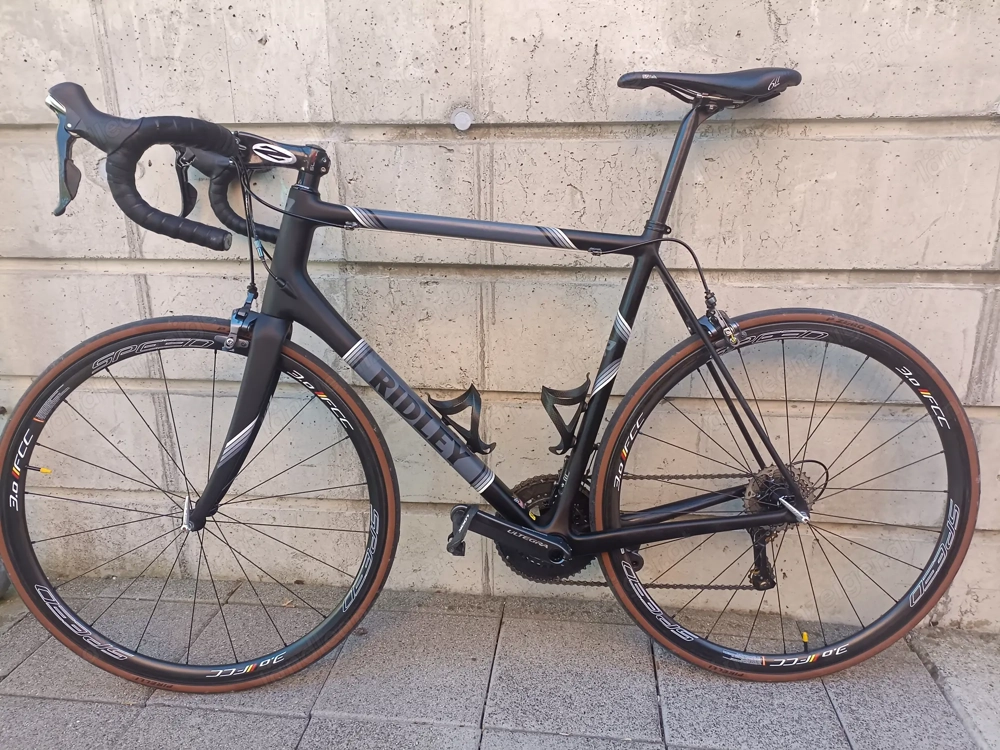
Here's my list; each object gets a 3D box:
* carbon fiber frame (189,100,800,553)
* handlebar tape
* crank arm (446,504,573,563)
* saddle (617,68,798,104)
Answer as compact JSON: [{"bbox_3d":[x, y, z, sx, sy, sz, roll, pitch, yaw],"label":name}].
[{"bbox_3d":[-0.011,-0.059,1.195,1.005,0.750,0.140,-1,10,-1],"label":"carbon fiber frame"},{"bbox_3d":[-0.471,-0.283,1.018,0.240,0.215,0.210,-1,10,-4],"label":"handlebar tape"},{"bbox_3d":[0.017,0.260,1.183,0.208,0.043,0.034,20,9,-4],"label":"crank arm"},{"bbox_3d":[0.330,-0.454,1.135,0.282,0.053,0.140,-1,10,-1],"label":"saddle"}]

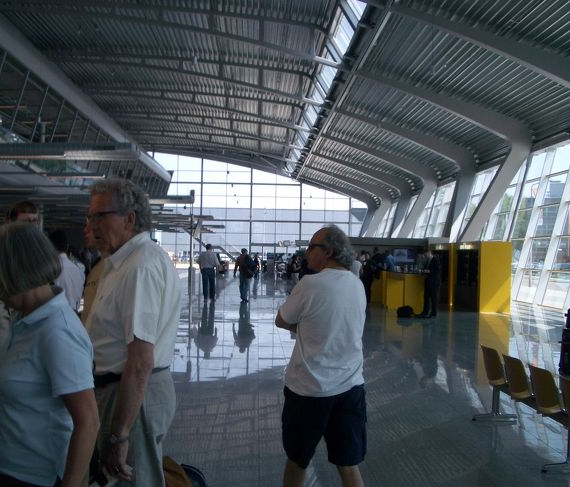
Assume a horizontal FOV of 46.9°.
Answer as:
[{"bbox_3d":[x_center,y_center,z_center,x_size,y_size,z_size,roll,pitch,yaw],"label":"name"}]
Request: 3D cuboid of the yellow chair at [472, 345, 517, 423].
[{"bbox_3d":[2.090,1.361,6.375,0.540,0.700,0.500,1,-1,-3],"label":"yellow chair"}]

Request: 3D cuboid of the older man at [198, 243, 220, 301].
[{"bbox_3d":[-2.417,0.953,21.144,0.600,1.800,0.380,1,-1,-3],"label":"older man"}]

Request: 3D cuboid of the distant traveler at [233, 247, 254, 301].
[{"bbox_3d":[-1.310,1.021,21.315,0.560,1.720,0.460,2,-1,-20],"label":"distant traveler"}]

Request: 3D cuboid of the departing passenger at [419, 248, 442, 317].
[{"bbox_3d":[3.805,1.047,17.164,0.460,1.760,0.500,2,-1,-28],"label":"departing passenger"}]

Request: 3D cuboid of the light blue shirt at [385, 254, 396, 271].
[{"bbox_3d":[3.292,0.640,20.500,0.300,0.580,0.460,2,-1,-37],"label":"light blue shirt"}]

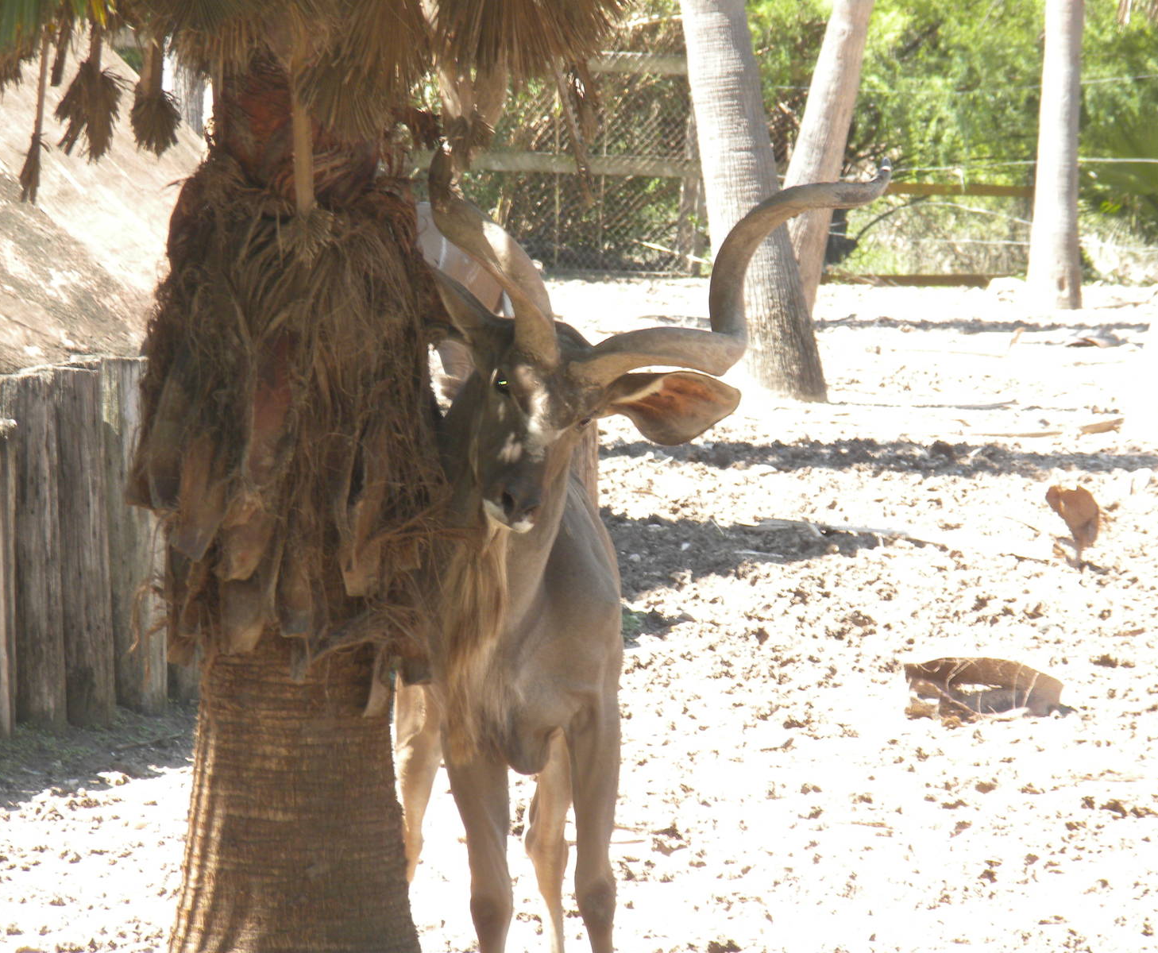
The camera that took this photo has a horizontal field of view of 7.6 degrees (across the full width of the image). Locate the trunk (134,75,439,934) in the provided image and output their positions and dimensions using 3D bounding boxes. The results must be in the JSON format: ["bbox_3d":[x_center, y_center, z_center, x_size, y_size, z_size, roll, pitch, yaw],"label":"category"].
[{"bbox_3d":[-0.569,0.175,17.000,0.570,2.000,0.570,0,3,0],"label":"trunk"}]

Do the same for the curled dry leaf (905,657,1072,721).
[{"bbox_3d":[1.172,0.606,25.000,0.480,0.160,0.220,0,3,0],"label":"curled dry leaf"}]

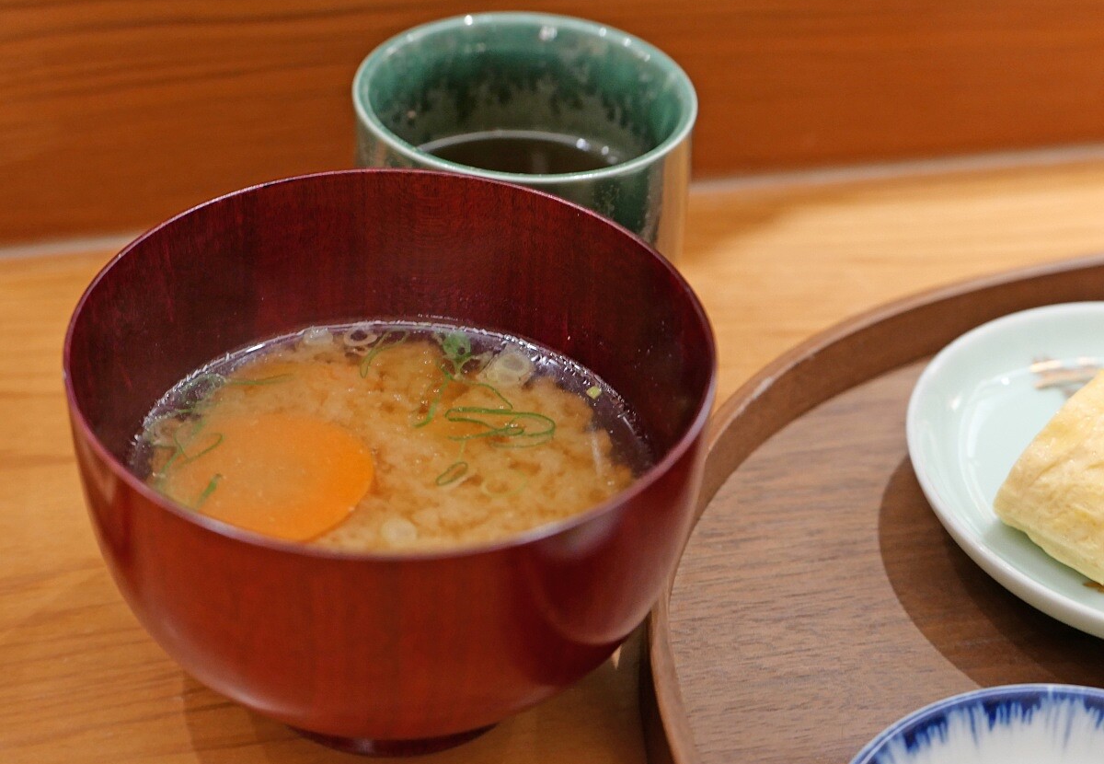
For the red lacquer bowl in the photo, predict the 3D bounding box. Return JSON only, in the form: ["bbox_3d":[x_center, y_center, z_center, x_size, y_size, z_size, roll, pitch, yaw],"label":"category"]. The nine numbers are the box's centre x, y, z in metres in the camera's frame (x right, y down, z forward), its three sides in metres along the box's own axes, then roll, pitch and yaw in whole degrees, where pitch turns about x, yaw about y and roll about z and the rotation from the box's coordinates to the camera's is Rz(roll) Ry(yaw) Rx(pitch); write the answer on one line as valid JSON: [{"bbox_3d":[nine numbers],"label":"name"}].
[{"bbox_3d":[-0.030,0.023,0.371,0.115,0.077,0.115,4,38,0],"label":"red lacquer bowl"}]

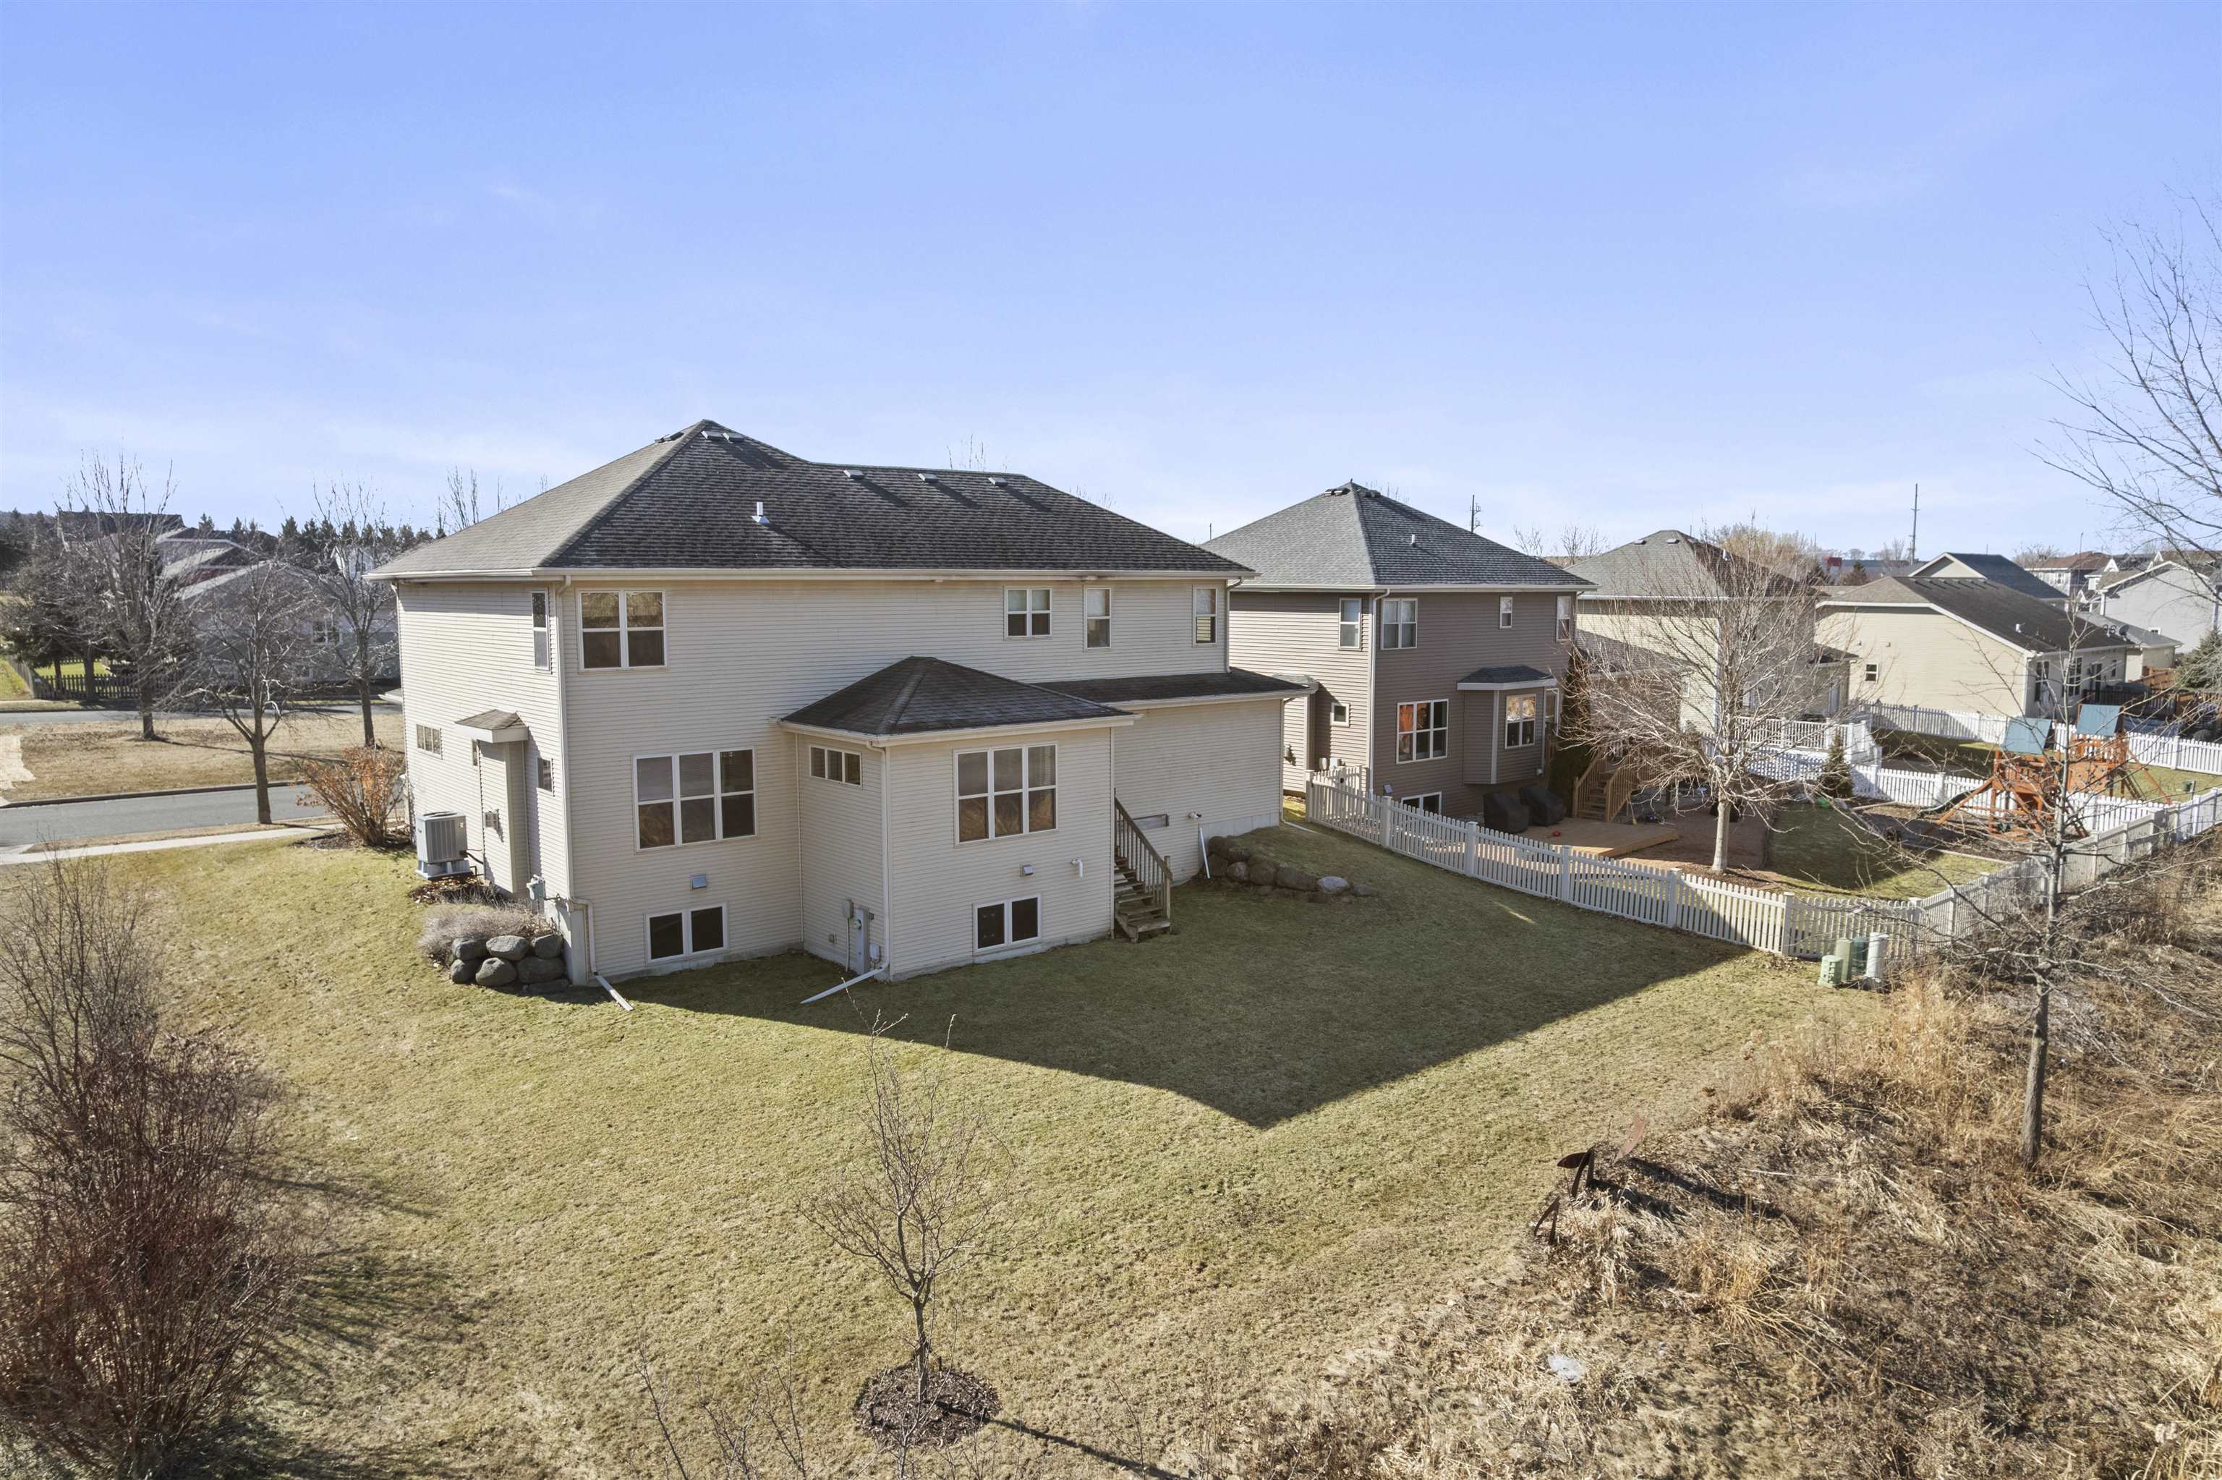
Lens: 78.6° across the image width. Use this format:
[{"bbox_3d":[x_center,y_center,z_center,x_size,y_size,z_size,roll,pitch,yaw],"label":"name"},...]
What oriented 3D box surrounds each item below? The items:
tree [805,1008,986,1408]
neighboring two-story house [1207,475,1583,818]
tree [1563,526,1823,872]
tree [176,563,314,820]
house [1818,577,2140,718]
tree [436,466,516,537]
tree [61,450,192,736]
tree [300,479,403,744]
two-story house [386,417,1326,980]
[{"bbox_3d":[-1.737,3.864,11.088,1.600,3.300,1.600,0,6,0],"label":"tree"},{"bbox_3d":[6.754,-3.185,42.216,11.000,9.290,13.400,-6,8,-40],"label":"neighboring two-story house"},{"bbox_3d":[13.455,-0.896,31.358,6.100,8.030,6.100,-6,8,-40],"label":"tree"},{"bbox_3d":[-22.483,-1.194,35.301,3.700,6.815,3.700,-6,8,-40],"label":"tree"},{"bbox_3d":[42.752,-5.142,71.165,16.600,6.680,14.400,-6,8,-40],"label":"house"},{"bbox_3d":[-24.475,-5.196,52.358,5.000,10.540,5.000,-6,8,-40],"label":"tree"},{"bbox_3d":[-39.103,-5.629,53.781,5.700,11.190,5.700,-6,8,-40],"label":"tree"},{"bbox_3d":[-28.451,-4.728,50.847,4.700,9.980,4.700,-6,8,-40],"label":"tree"},{"bbox_3d":[-5.365,-1.801,30.376,18.000,10.100,15.560,-6,8,-40],"label":"two-story house"}]

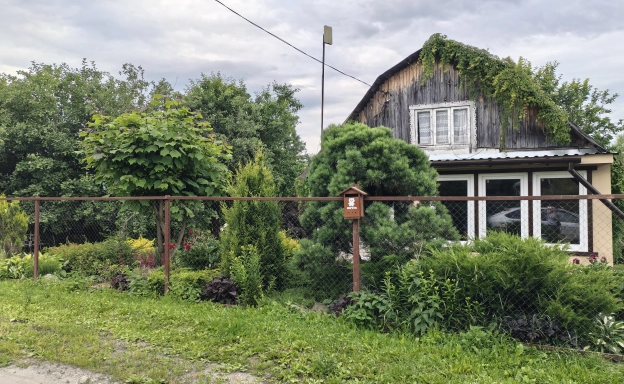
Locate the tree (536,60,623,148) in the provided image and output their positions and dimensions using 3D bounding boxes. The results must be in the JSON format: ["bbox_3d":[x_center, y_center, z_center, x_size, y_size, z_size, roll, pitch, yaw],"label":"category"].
[{"bbox_3d":[9.204,-1.192,16.500,3.300,6.200,3.300,0,-2,0],"label":"tree"}]

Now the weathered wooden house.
[{"bbox_3d":[3.548,-0.695,12.070,6.350,4.950,6.300,-1,-2,26],"label":"weathered wooden house"}]

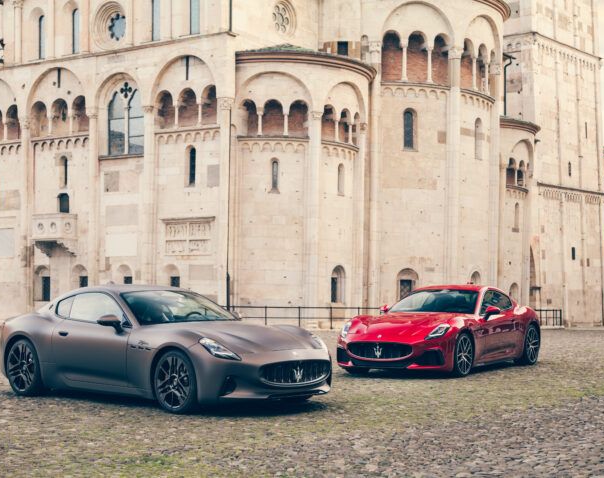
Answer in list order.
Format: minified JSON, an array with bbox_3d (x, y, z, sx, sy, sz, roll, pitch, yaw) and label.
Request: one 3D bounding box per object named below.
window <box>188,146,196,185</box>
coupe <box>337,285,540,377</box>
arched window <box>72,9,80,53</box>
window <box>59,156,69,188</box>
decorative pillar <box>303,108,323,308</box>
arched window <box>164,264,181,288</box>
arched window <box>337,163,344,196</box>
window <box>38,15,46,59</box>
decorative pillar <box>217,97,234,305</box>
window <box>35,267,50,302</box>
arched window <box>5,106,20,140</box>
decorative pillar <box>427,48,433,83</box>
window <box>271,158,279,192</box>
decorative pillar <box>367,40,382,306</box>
[{"bbox_3d":[-4.212,-2.790,42.097,0.420,1.545,0.300,-2,-3,32],"label":"window"},{"bbox_3d":[2.354,1.427,17.694,1.980,1.353,4.950,-1,-3,31],"label":"coupe"},{"bbox_3d":[-8.939,-8.276,43.435,0.460,1.780,0.220,-2,-3,32],"label":"arched window"},{"bbox_3d":[-9.955,-2.776,45.675,0.550,1.341,0.300,-2,-3,32],"label":"window"},{"bbox_3d":[0.366,-0.808,37.735,0.560,7.289,0.460,1,-3,-27],"label":"decorative pillar"},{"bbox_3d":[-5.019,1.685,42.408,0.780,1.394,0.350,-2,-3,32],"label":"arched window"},{"bbox_3d":[1.424,-2.183,40.155,0.200,1.250,0.400,-2,-4,40],"label":"arched window"},{"bbox_3d":[-10.528,-8.225,44.446,0.460,1.800,0.220,-2,-3,32],"label":"window"},{"bbox_3d":[-2.643,-1.050,37.681,0.500,7.763,0.400,-2,-3,34],"label":"decorative pillar"},{"bbox_3d":[-10.405,1.824,43.877,0.850,1.420,0.280,-2,-3,32],"label":"window"},{"bbox_3d":[-11.974,-4.798,45.261,0.900,1.400,0.300,-2,-3,32],"label":"arched window"},{"bbox_3d":[5.299,-7.199,45.406,0.270,1.450,0.270,0,-3,0],"label":"decorative pillar"},{"bbox_3d":[-0.946,-2.184,37.634,0.300,1.173,0.250,0,-2,-4],"label":"window"},{"bbox_3d":[2.973,-2.342,44.568,0.600,11.200,0.550,0,-3,-3],"label":"decorative pillar"}]

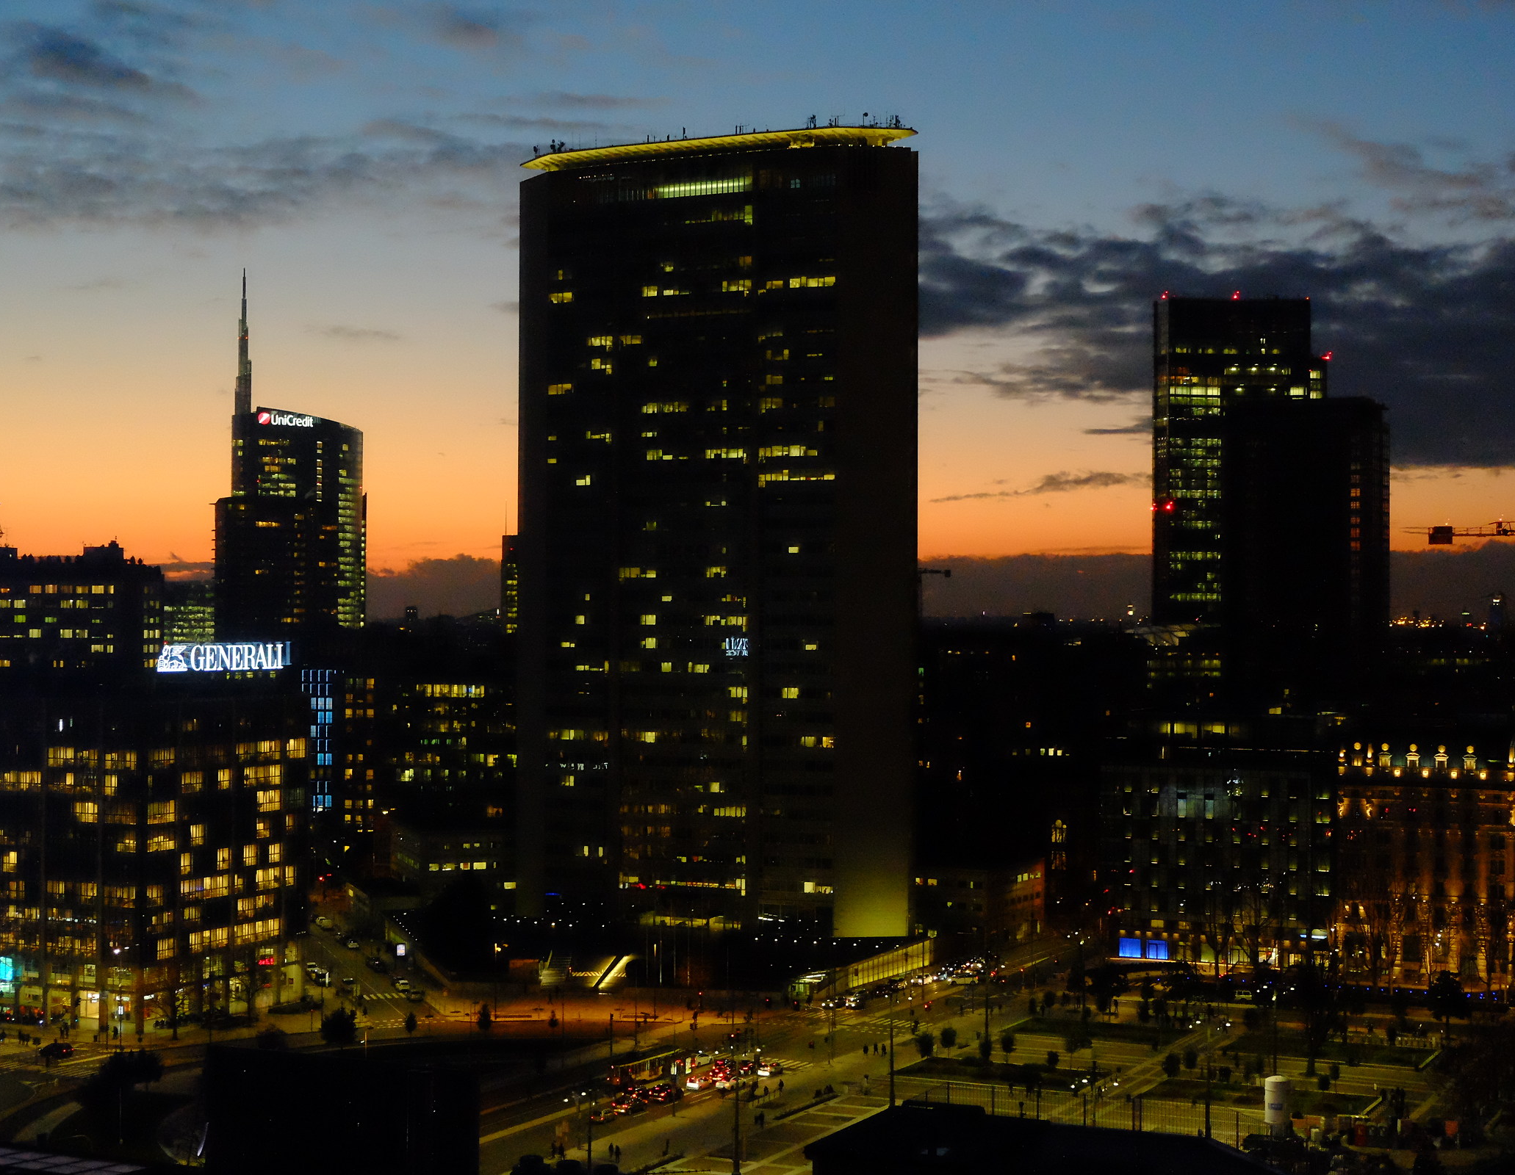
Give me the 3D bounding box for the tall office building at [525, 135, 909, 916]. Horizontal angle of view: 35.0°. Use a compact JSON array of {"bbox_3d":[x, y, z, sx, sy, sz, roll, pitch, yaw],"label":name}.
[{"bbox_3d":[-7.000,-7.090,381.000,71.000,124.500,20.000,0,0,26],"label":"tall office building"}]

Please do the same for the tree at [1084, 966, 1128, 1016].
[{"bbox_3d":[47.200,54.060,325.000,5.600,6.900,5.600,0,0,0],"label":"tree"}]

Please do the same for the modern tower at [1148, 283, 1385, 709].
[{"bbox_3d":[167.800,-17.670,790.000,70.000,158.000,42.000,0,0,3],"label":"modern tower"}]

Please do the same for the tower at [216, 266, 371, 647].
[{"bbox_3d":[-246.777,-51.152,1267.390,77.000,232.891,45.000,0,-1,-9],"label":"tower"}]

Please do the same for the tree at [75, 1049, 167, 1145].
[{"bbox_3d":[-66.060,51.810,248.000,8.900,9.300,8.700,0,0,0],"label":"tree"}]

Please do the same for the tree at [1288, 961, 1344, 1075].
[{"bbox_3d":[61.915,48.061,266.616,6.120,12.857,6.120,0,-1,0],"label":"tree"}]

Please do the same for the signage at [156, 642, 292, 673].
[{"bbox_3d":[-69.163,9.048,311.464,0.800,3.469,29.651,0,-1,21],"label":"signage"}]

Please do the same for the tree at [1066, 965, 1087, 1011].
[{"bbox_3d":[41.288,51.815,310.639,2.853,6.243,2.853,0,-1,0],"label":"tree"}]

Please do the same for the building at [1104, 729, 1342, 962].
[{"bbox_3d":[75.460,40.250,376.130,35.500,35.500,24.000,0,0,27],"label":"building"}]

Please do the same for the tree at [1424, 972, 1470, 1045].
[{"bbox_3d":[82.595,50.374,287.190,5.439,8.904,5.439,0,-1,0],"label":"tree"}]

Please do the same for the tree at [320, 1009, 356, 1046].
[{"bbox_3d":[-49.161,51.821,281.809,4.205,4.773,4.205,0,-1,0],"label":"tree"}]

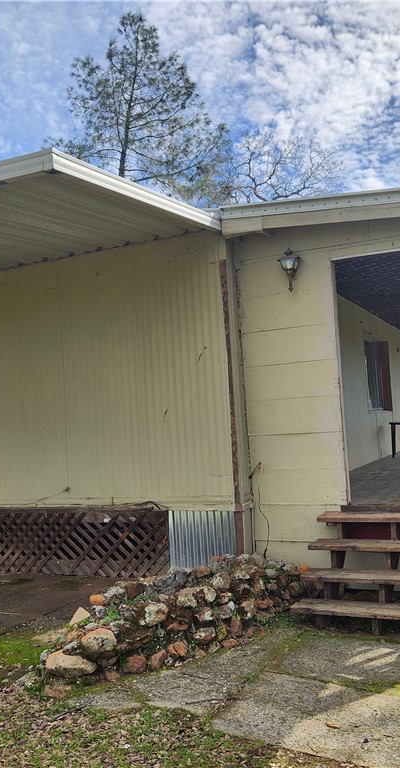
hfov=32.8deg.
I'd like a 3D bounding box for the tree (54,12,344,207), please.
[{"bbox_3d":[0.225,-3.907,18.673,7.600,12.900,6.800,-3,-3,0],"label":"tree"}]

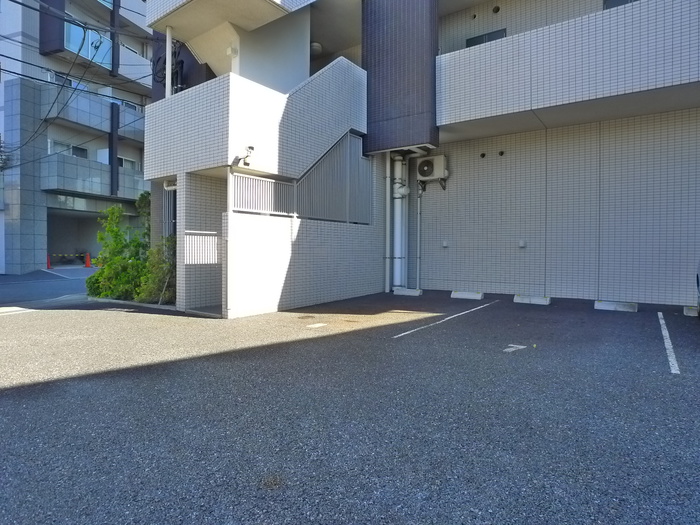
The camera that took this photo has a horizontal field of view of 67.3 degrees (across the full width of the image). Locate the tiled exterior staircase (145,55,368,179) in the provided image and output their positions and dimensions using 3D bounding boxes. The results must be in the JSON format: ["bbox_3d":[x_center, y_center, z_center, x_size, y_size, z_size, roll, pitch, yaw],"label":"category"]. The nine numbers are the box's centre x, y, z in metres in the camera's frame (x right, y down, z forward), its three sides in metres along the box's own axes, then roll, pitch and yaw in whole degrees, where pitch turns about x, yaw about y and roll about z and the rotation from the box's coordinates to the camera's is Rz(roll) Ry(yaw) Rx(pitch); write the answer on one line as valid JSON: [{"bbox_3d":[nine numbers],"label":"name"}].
[{"bbox_3d":[-1.660,-2.660,9.950,2.500,2.500,3.550,1,1,39],"label":"tiled exterior staircase"}]

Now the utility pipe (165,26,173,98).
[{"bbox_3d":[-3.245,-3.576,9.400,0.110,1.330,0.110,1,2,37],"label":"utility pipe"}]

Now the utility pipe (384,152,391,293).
[{"bbox_3d":[0.849,-0.905,11.900,0.120,3.170,0.120,0,1,0],"label":"utility pipe"}]

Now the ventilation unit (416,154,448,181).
[{"bbox_3d":[1.891,-2.154,12.050,0.770,0.550,0.300,2,2,41],"label":"ventilation unit"}]

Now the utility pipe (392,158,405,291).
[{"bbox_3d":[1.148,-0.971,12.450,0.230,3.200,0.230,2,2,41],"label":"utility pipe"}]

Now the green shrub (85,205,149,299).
[{"bbox_3d":[-4.643,-0.210,10.500,1.150,1.860,1.120,1,2,37],"label":"green shrub"}]

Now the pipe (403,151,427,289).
[{"bbox_3d":[1.521,-0.998,12.500,0.600,3.250,0.200,2,2,41],"label":"pipe"}]

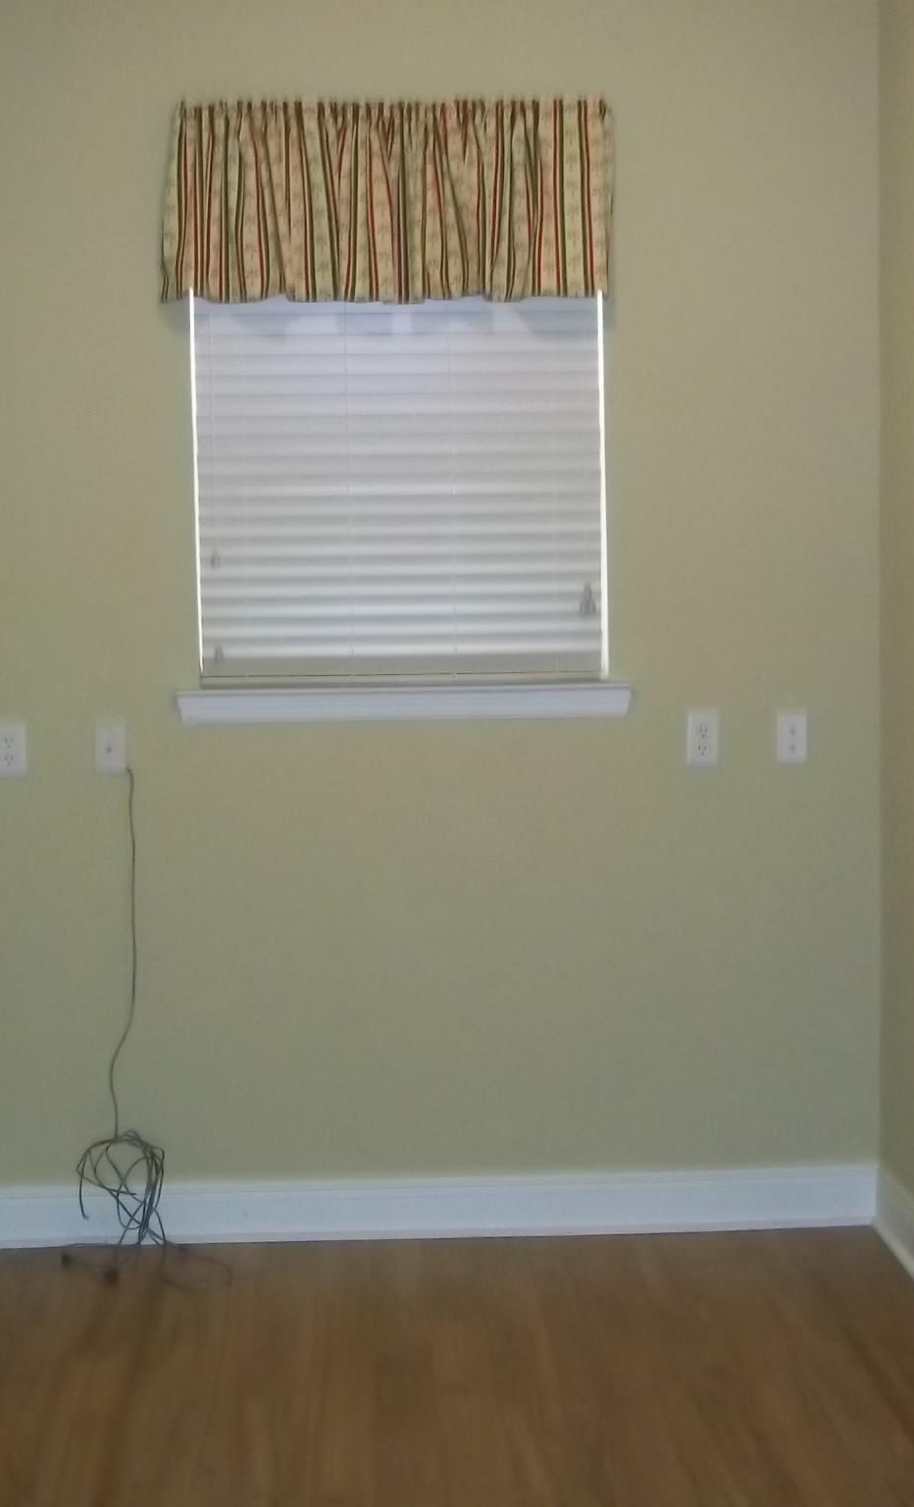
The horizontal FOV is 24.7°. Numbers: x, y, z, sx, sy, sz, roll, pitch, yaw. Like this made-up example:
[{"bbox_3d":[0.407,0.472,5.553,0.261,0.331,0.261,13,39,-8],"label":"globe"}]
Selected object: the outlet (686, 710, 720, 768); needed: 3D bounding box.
[{"bbox_3d":[0.540,-0.032,4.601,0.070,0.115,0.008,-1,5,-3],"label":"outlet"}]

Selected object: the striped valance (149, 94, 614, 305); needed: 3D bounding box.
[{"bbox_3d":[-0.146,-1.162,4.422,0.945,0.420,0.100,-1,5,-3],"label":"striped valance"}]

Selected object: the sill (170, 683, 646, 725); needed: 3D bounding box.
[{"bbox_3d":[-0.113,-0.109,4.545,0.985,0.085,0.100,-1,5,-3],"label":"sill"}]

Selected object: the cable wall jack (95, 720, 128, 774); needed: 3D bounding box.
[{"bbox_3d":[-0.752,-0.013,4.536,0.070,0.115,0.008,-1,5,-3],"label":"cable wall jack"}]

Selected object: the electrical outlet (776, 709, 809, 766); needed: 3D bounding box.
[{"bbox_3d":[0.739,-0.034,4.610,0.070,0.115,0.008,-1,5,-3],"label":"electrical outlet"}]

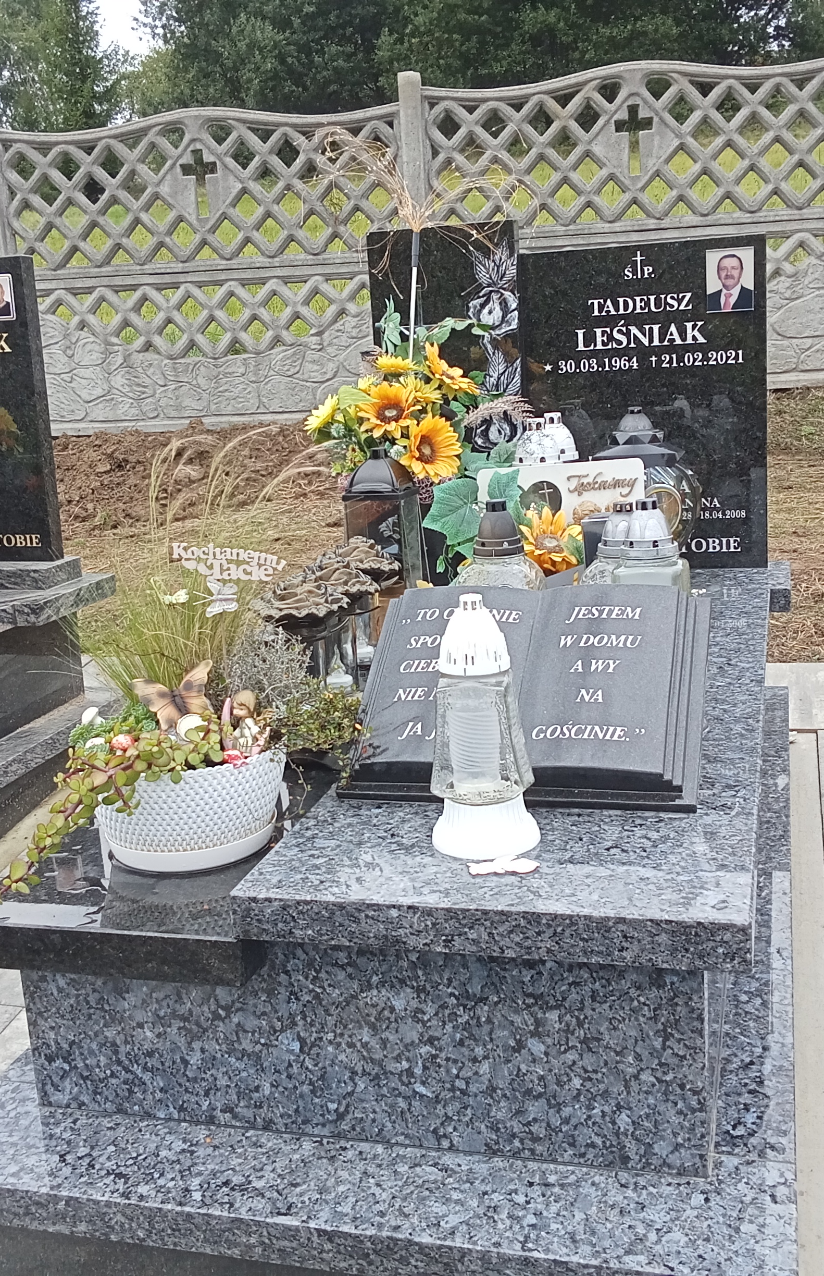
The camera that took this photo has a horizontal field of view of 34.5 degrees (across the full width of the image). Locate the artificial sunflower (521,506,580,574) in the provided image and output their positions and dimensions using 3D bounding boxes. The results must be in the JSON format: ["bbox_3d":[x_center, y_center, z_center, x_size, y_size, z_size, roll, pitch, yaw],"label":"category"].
[{"bbox_3d":[0.238,-0.168,2.281,0.103,0.120,0.100,0,13,15],"label":"artificial sunflower"}]

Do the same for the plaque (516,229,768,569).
[{"bbox_3d":[0.491,-0.481,2.792,0.497,0.672,0.070,0,13,15],"label":"plaque"}]

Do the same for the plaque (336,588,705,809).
[{"bbox_3d":[0.153,0.060,1.807,0.471,0.068,0.369,0,44,15],"label":"plaque"}]

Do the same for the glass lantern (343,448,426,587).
[{"bbox_3d":[-0.056,-0.193,2.587,0.130,0.350,0.130,0,13,15],"label":"glass lantern"}]

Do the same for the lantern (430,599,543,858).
[{"bbox_3d":[0.081,0.097,1.550,0.129,0.295,0.129,0,12,15],"label":"lantern"}]

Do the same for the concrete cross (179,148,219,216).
[{"bbox_3d":[-1.003,-2.158,6.316,0.176,0.314,0.050,-2,13,6],"label":"concrete cross"}]

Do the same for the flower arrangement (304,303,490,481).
[{"bbox_3d":[-0.032,-0.486,2.635,0.377,0.346,0.300,0,13,15],"label":"flower arrangement"}]

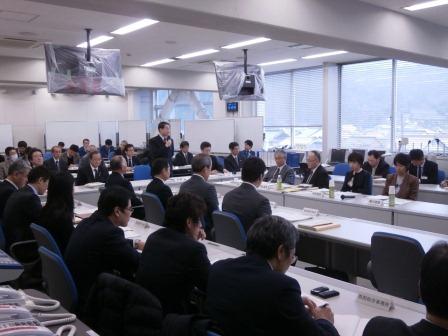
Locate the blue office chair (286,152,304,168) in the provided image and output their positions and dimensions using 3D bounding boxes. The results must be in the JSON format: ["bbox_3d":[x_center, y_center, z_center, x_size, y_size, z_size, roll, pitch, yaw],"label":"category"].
[{"bbox_3d":[1.666,0.160,11.042,0.580,1.033,0.580,3,6,38],"label":"blue office chair"}]

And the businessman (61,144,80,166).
[{"bbox_3d":[-3.321,0.121,10.392,0.550,1.243,0.800,-4,6,-38],"label":"businessman"}]

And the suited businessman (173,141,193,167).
[{"bbox_3d":[-0.994,0.000,11.594,0.500,1.300,0.680,-4,5,-33],"label":"suited businessman"}]

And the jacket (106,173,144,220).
[{"bbox_3d":[-1.303,0.344,6.039,0.450,0.610,0.500,-4,6,-38],"label":"jacket"}]

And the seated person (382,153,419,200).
[{"bbox_3d":[2.223,0.452,6.060,0.780,1.264,0.520,-4,6,-38],"label":"seated person"}]

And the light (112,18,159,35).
[{"bbox_3d":[-1.419,-2.225,7.334,0.240,0.090,1.240,-4,6,-38],"label":"light"}]

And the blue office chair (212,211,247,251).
[{"bbox_3d":[0.182,0.773,4.133,0.580,0.860,0.560,-5,7,-40],"label":"blue office chair"}]

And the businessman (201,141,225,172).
[{"bbox_3d":[-0.257,0.141,8.922,0.520,1.250,0.780,-5,7,-40],"label":"businessman"}]

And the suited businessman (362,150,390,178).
[{"bbox_3d":[2.525,0.257,7.742,0.800,1.180,0.520,-5,7,-40],"label":"suited businessman"}]

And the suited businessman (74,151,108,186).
[{"bbox_3d":[-2.099,0.352,7.636,0.580,1.228,0.800,-4,6,-38],"label":"suited businessman"}]

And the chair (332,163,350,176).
[{"bbox_3d":[1.991,0.364,8.389,0.580,0.860,0.560,-5,7,-40],"label":"chair"}]

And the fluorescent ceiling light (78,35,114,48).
[{"bbox_3d":[-2.463,-2.417,8.886,0.230,0.080,1.250,-5,6,-40],"label":"fluorescent ceiling light"}]

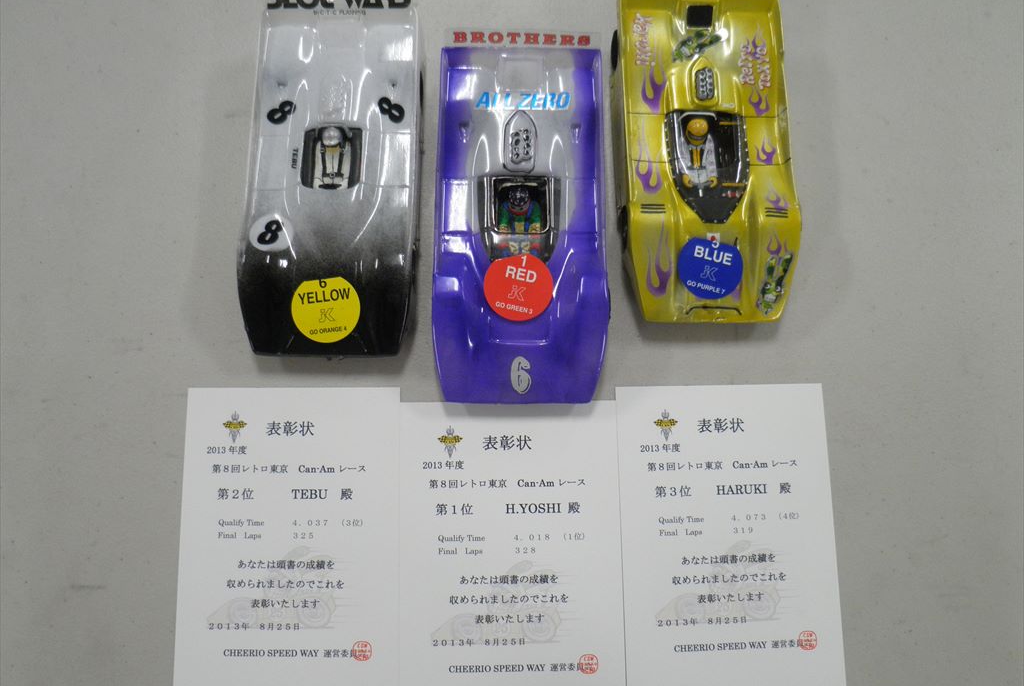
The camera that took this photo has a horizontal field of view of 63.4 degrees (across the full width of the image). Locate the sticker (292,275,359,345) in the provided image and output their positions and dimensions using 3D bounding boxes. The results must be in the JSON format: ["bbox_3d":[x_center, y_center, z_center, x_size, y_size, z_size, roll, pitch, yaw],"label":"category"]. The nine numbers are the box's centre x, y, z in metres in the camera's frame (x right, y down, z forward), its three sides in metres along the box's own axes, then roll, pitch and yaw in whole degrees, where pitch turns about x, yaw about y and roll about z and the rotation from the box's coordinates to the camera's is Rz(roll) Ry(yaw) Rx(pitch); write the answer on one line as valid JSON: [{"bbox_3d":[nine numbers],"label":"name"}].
[{"bbox_3d":[-0.086,-0.015,0.382,0.032,0.001,0.031,-7,96,0],"label":"sticker"}]

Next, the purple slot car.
[{"bbox_3d":[0.004,-0.058,0.385,0.083,0.035,0.170,0,82,-2],"label":"purple slot car"}]

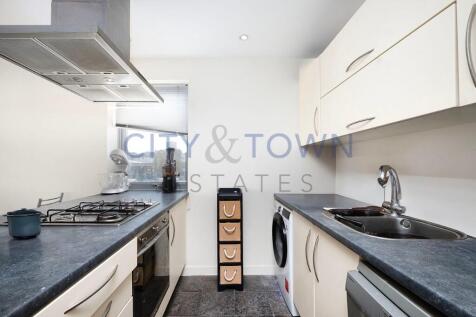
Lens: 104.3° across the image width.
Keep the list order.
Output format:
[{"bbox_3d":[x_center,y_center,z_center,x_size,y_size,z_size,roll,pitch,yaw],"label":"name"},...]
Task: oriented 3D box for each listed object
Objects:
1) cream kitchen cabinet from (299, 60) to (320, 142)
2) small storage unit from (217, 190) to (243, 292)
[{"bbox_3d":[0.907,-0.523,1.907,0.360,0.767,0.486,0,-2,-3],"label":"cream kitchen cabinet"},{"bbox_3d":[-0.077,0.819,1.918,0.241,0.936,0.250,0,-2,-3],"label":"small storage unit"}]

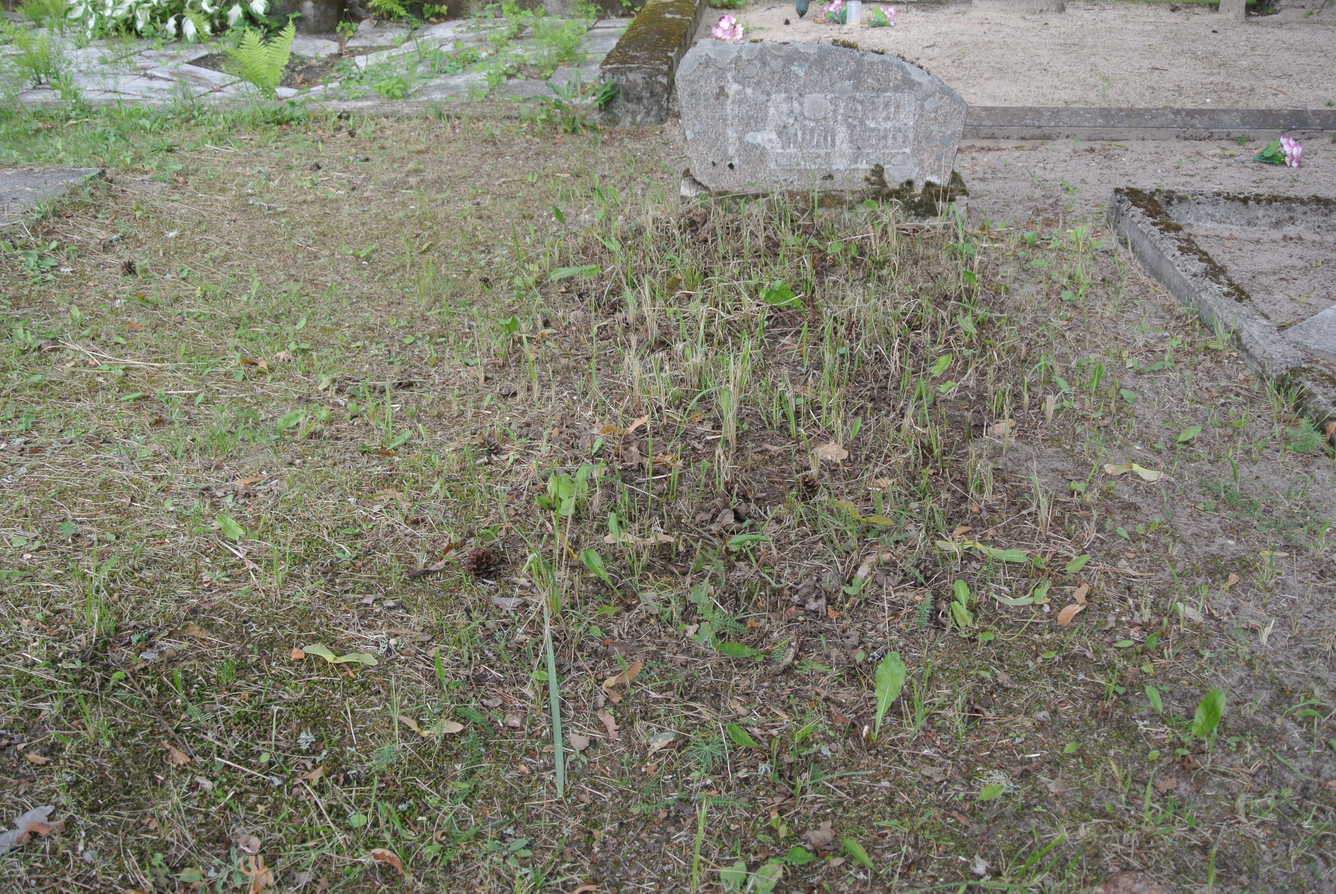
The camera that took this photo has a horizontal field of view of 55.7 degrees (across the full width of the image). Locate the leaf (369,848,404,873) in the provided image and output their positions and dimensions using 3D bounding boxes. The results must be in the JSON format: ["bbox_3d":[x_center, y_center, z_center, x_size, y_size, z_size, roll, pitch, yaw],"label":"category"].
[{"bbox_3d":[-0.311,0.456,1.393,0.044,0.018,0.024,16,31,28],"label":"leaf"}]

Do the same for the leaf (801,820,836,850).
[{"bbox_3d":[0.153,0.396,1.290,0.034,0.013,0.030,0,27,0],"label":"leaf"}]

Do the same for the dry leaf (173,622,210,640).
[{"bbox_3d":[-0.606,0.234,1.605,0.044,0.012,0.024,0,27,0],"label":"dry leaf"}]

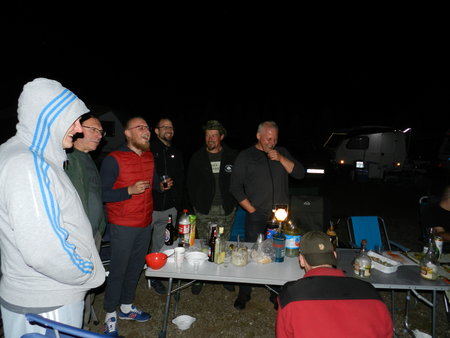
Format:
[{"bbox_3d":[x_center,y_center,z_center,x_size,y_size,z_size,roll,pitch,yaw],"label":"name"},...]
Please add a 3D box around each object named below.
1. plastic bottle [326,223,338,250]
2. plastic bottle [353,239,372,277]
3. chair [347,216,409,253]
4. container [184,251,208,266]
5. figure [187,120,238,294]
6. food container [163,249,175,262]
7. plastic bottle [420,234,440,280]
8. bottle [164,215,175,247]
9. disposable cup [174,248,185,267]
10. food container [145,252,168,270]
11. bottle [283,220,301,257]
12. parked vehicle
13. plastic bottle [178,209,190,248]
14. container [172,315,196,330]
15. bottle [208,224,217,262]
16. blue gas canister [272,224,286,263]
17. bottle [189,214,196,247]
[{"bbox_3d":[0.916,0.579,2.550,0.085,0.250,0.085,1,6,0],"label":"plastic bottle"},{"bbox_3d":[0.948,0.607,2.058,0.108,0.241,0.108,0,5,0],"label":"plastic bottle"},{"bbox_3d":[1.478,0.909,3.020,0.512,0.778,0.512,0,5,-3],"label":"chair"},{"bbox_3d":[-0.208,0.683,2.257,0.174,0.057,0.174,0,5,0],"label":"container"},{"bbox_3d":[-0.128,0.388,3.167,0.552,1.783,0.355,0,5,-3],"label":"figure"},{"bbox_3d":[-0.409,0.677,2.310,0.172,0.054,0.172,0,5,0],"label":"food container"},{"bbox_3d":[1.446,0.625,2.098,0.107,0.285,0.107,6,8,34],"label":"plastic bottle"},{"bbox_3d":[-0.485,0.533,2.606,0.073,0.258,0.073,1,6,0],"label":"bottle"},{"bbox_3d":[-0.337,0.656,2.245,0.079,0.106,0.079,0,5,0],"label":"disposable cup"},{"bbox_3d":[-0.490,0.674,2.164,0.156,0.084,0.156,0,5,0],"label":"food container"},{"bbox_3d":[0.555,0.565,2.429,0.120,0.285,0.120,1,6,0],"label":"bottle"},{"bbox_3d":[6.300,-0.830,13.900,3.700,2.500,2.100,1,5,17],"label":"parked vehicle"},{"bbox_3d":[-0.349,0.510,2.576,0.098,0.318,0.098,1,6,0],"label":"plastic bottle"},{"bbox_3d":[-0.358,1.351,2.646,0.190,0.070,0.165,1,6,0],"label":"container"},{"bbox_3d":[-0.098,0.575,2.284,0.064,0.265,0.064,1,6,0],"label":"bottle"},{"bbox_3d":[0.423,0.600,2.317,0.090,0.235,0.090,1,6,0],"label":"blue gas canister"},{"bbox_3d":[-0.286,0.543,2.648,0.069,0.271,0.069,0,5,0],"label":"bottle"}]

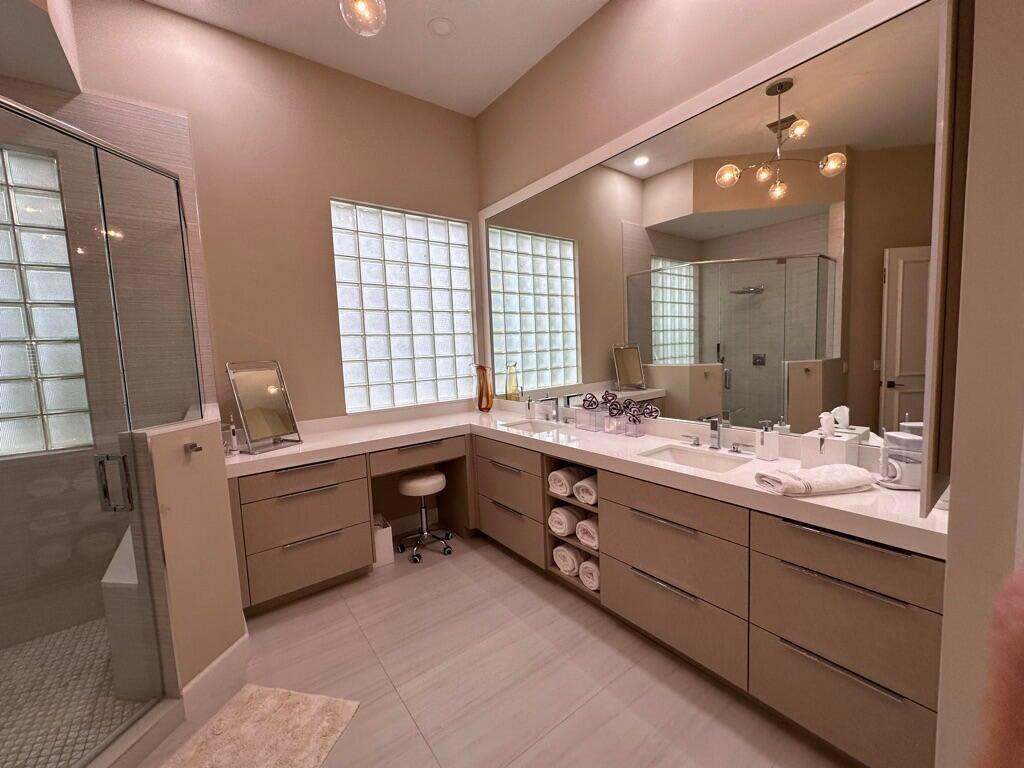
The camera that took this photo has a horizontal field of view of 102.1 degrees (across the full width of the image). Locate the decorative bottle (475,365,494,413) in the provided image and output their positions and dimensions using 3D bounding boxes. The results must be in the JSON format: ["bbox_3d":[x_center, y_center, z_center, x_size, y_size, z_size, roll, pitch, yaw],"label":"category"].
[{"bbox_3d":[-0.255,0.046,3.704,0.150,0.420,0.145,-2,5,0],"label":"decorative bottle"}]

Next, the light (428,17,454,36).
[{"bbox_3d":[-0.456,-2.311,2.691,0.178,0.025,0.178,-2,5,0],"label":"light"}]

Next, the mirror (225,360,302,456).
[{"bbox_3d":[-1.574,0.128,2.647,0.200,0.545,0.320,0,6,30],"label":"mirror"}]

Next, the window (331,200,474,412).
[{"bbox_3d":[-0.851,-0.621,3.527,1.220,1.620,0.100,-6,6,-37],"label":"window"}]

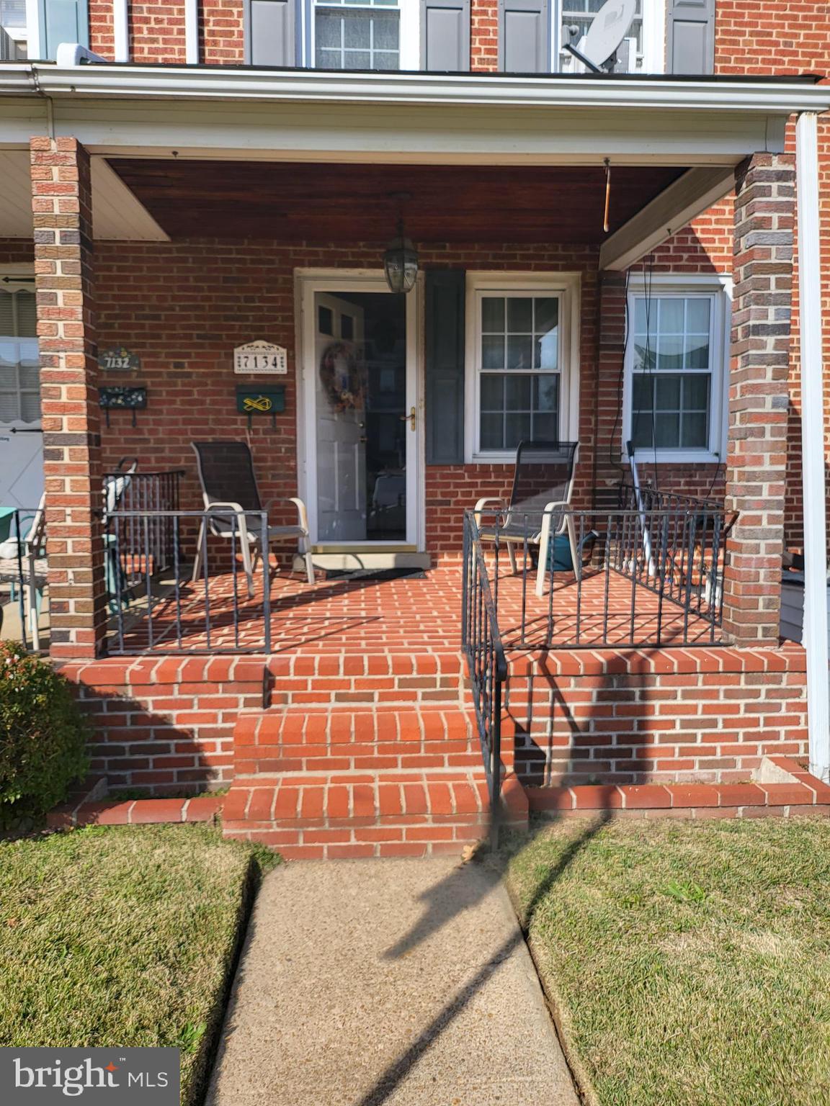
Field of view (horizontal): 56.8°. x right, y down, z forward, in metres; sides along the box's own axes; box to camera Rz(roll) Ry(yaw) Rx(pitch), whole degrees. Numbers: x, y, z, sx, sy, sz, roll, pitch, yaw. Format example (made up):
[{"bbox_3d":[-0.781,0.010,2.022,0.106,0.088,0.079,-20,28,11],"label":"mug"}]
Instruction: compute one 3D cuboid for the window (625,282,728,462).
[{"bbox_3d":[2.040,-1.413,5.985,0.780,1.370,0.100,0,6,-3],"label":"window"}]

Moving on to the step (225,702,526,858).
[{"bbox_3d":[-0.163,0.903,3.122,1.120,0.375,0.610,0,7,-3],"label":"step"}]

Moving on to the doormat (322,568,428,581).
[{"bbox_3d":[-0.298,0.165,5.732,0.750,0.015,0.420,-1,7,-4],"label":"doormat"}]

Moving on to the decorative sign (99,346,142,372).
[{"bbox_3d":[-2.205,-1.448,5.723,0.316,0.193,0.025,0,6,-3],"label":"decorative sign"}]

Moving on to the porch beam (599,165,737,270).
[{"bbox_3d":[1.575,-2.108,4.787,0.192,0.186,2.233,0,8,-3],"label":"porch beam"}]

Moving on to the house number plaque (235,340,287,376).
[{"bbox_3d":[-1.163,-1.469,5.781,0.397,0.257,0.025,0,6,-3],"label":"house number plaque"}]

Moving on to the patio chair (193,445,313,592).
[{"bbox_3d":[-1.139,-0.269,5.334,0.700,0.980,0.580,6,10,41],"label":"patio chair"}]

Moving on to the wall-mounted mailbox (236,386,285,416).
[{"bbox_3d":[-1.158,-1.142,5.759,0.363,0.225,0.100,0,6,-3],"label":"wall-mounted mailbox"}]

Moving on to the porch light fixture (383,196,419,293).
[{"bbox_3d":[-0.084,-1.869,4.639,0.210,0.570,0.210,0,6,-3],"label":"porch light fixture"}]

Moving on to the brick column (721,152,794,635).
[{"bbox_3d":[1.674,-0.716,3.770,0.208,2.330,0.188,-1,4,-4],"label":"brick column"}]

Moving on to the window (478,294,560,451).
[{"bbox_3d":[0.808,-1.396,5.944,0.635,1.200,0.090,-1,4,-4],"label":"window"}]

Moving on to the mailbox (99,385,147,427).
[{"bbox_3d":[-2.159,-1.079,5.679,0.330,0.300,0.115,-1,4,-4],"label":"mailbox"}]

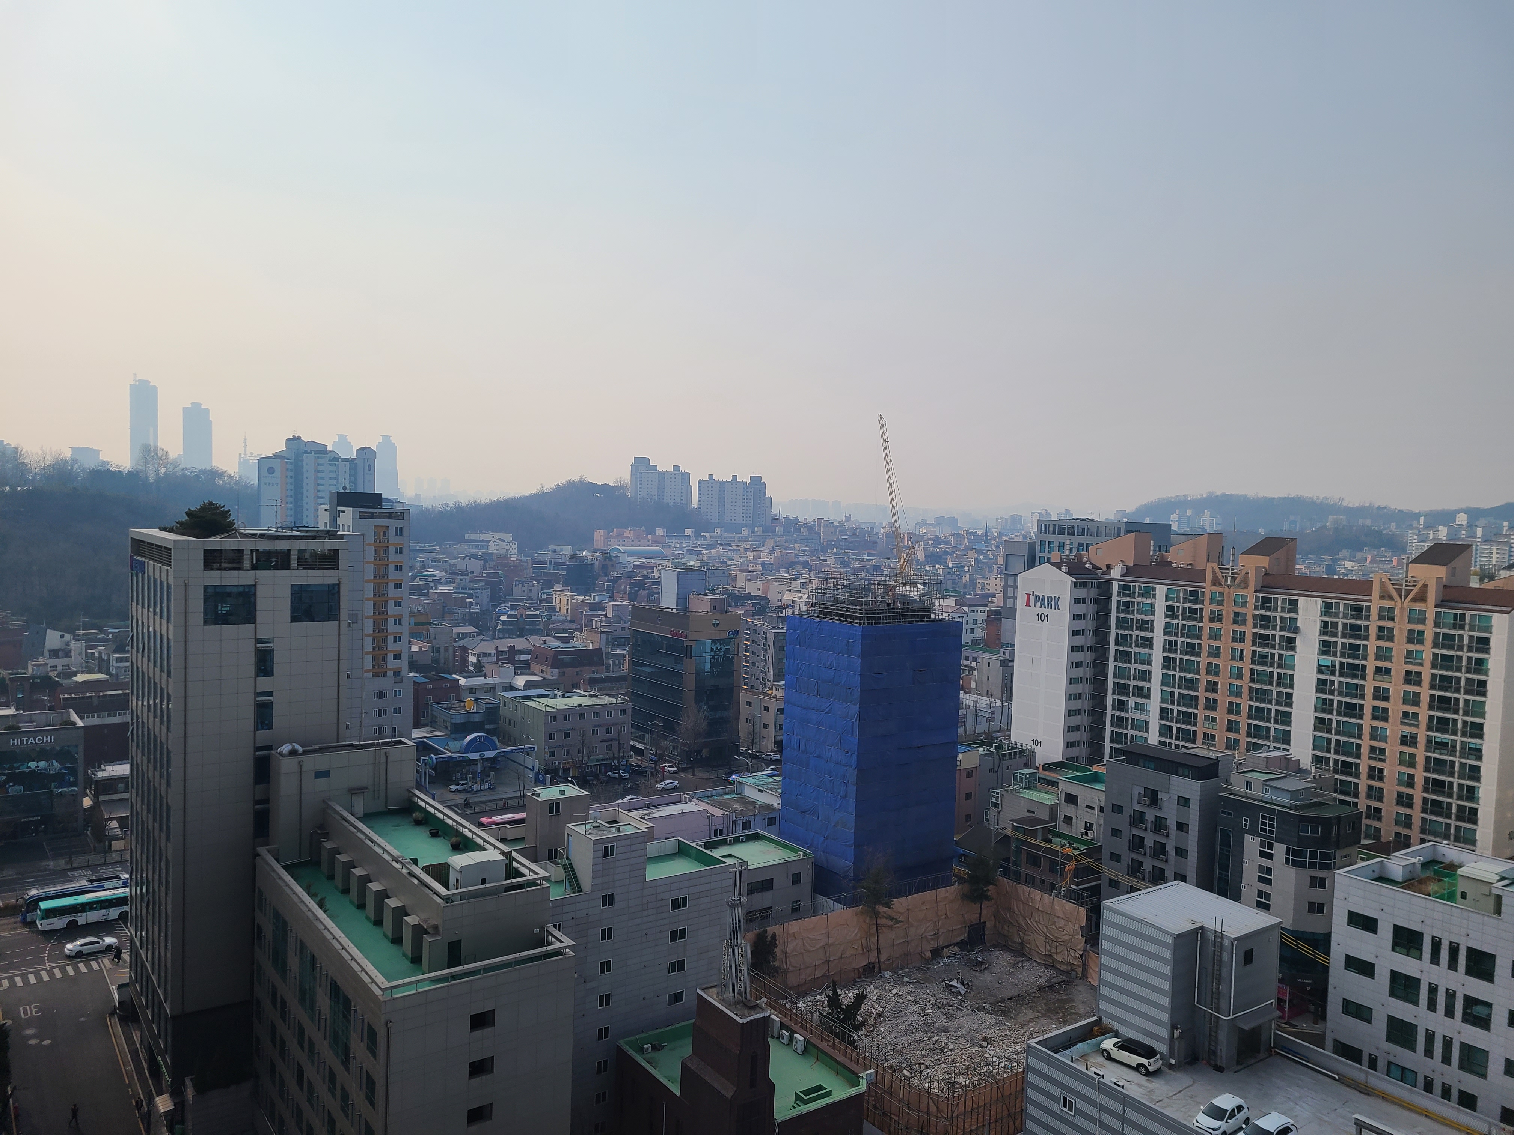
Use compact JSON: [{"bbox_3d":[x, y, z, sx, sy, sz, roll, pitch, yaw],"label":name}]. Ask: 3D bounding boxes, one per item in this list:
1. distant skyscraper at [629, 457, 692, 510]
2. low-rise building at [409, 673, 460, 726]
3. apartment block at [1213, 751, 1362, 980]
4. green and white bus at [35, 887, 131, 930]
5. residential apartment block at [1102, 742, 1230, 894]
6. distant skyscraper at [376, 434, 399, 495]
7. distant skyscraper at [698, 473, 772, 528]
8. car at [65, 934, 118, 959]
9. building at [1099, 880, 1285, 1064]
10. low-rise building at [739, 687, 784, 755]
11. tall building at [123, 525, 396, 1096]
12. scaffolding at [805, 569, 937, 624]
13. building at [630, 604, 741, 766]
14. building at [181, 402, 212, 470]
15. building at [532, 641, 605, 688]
[{"bbox_3d":[-73.640,-61.220,885.000,46.000,49.710,15.000,2,3,-5],"label":"distant skyscraper"},{"bbox_3d":[-72.450,30.520,253.340,9.600,12.300,10.500,0,3,-35],"label":"low-rise building"},{"bbox_3d":[58.037,34.701,124.495,8.800,25.000,11.900,0,4,-35],"label":"apartment block"},{"bbox_3d":[-75.126,38.942,129.356,11.000,3.200,2.500,-1,4,-38],"label":"green and white bus"},{"bbox_3d":[46.167,33.152,127.298,7.300,27.000,12.400,0,4,-35],"label":"residential apartment block"},{"bbox_3d":[-621.056,-145.508,1904.090,35.000,150.000,35.000,1,3,-19],"label":"distant skyscraper"},{"bbox_3d":[-17.290,-49.830,875.000,54.000,42.320,15.000,2,3,-1],"label":"distant skyscraper"},{"bbox_3d":[-70.789,40.396,121.340,4.850,1.460,1.870,0,4,-37],"label":"car"},{"bbox_3d":[26.968,25.665,71.137,7.800,8.400,7.500,0,4,-35],"label":"building"},{"bbox_3d":[4.030,34.050,252.350,9.500,12.800,13.000,0,3,-35],"label":"low-rise building"},{"bbox_3d":[-46.942,19.701,103.258,14.760,45.313,24.140,0,4,-36],"label":"tall building"},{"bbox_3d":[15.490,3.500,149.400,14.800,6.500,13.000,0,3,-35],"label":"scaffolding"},{"bbox_3d":[-15.920,24.240,245.380,12.600,31.000,24.500,0,3,-35],"label":"building"},{"bbox_3d":[-935.770,-170.950,1900.000,38.000,209.490,36.000,0,3,-26],"label":"building"},{"bbox_3d":[-44.540,25.700,268.690,13.400,14.500,11.000,0,3,-35],"label":"building"}]

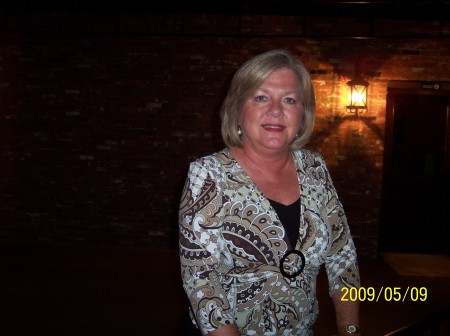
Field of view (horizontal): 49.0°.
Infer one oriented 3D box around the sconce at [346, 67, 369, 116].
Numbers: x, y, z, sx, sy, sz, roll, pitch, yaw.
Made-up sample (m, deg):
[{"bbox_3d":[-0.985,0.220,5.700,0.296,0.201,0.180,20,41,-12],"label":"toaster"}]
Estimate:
[{"bbox_3d":[1.569,-0.907,5.850,0.250,0.580,0.300,2,5,4],"label":"sconce"}]

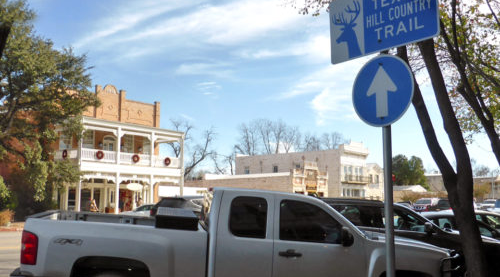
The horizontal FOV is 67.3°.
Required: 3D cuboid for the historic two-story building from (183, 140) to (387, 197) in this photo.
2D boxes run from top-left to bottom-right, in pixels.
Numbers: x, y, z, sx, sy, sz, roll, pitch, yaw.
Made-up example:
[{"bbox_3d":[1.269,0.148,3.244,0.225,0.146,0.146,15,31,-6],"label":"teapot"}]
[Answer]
[{"bbox_3d":[5.814,6.975,62.859,24.500,10.300,23.000,10,-13,-43],"label":"historic two-story building"}]

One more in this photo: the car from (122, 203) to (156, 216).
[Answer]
[{"bbox_3d":[-5.574,4.587,22.337,4.550,1.450,1.800,0,-9,6],"label":"car"}]

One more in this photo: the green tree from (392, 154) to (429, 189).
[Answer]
[{"bbox_3d":[33.166,9.003,77.657,7.800,11.980,7.500,-3,-10,23],"label":"green tree"}]

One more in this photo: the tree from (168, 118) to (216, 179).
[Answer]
[{"bbox_3d":[-8.575,3.864,56.097,6.800,13.780,6.500,2,-9,-9],"label":"tree"}]

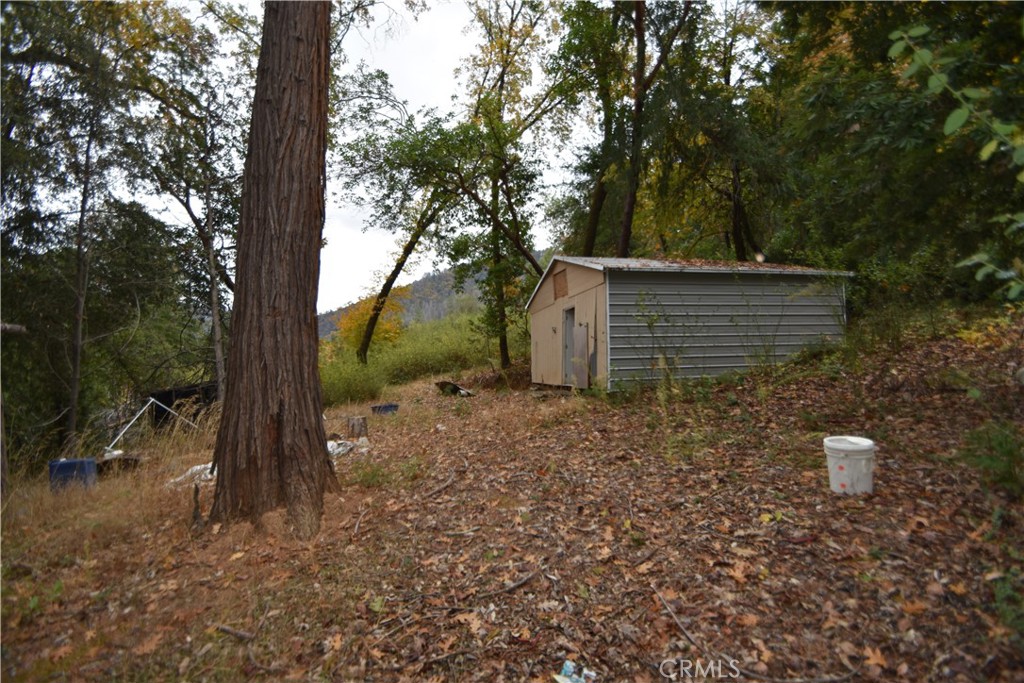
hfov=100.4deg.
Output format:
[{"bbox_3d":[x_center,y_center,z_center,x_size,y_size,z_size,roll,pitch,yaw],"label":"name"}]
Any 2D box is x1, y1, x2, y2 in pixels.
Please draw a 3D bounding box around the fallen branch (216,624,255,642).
[{"bbox_3d":[-1.830,1.908,2.823,0.416,0.045,0.055,-9,-1,29],"label":"fallen branch"}]

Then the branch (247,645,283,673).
[{"bbox_3d":[-1.481,1.854,2.508,0.443,0.035,0.075,-10,-1,38],"label":"branch"}]

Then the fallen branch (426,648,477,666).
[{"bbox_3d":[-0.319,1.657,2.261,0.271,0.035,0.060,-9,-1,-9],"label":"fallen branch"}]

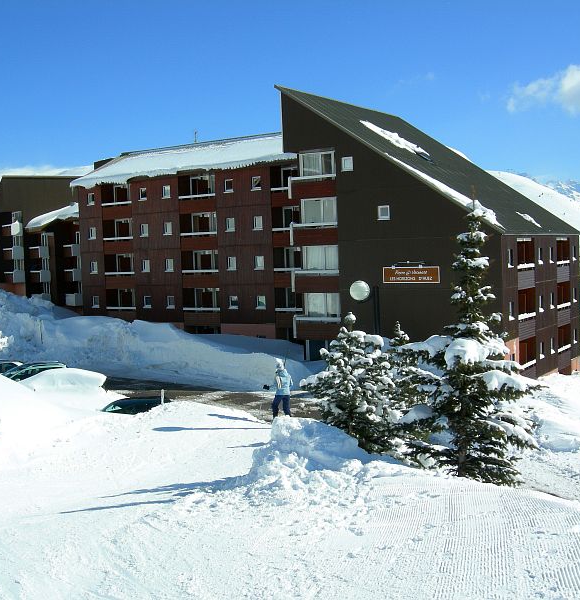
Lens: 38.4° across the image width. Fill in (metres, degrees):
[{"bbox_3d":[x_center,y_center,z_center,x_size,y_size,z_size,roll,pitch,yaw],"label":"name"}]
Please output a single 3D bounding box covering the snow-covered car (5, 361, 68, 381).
[{"bbox_3d":[-10.179,3.313,31.389,4.200,1.480,1.720,-5,4,-42],"label":"snow-covered car"}]

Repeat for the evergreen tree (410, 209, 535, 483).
[{"bbox_3d":[2.799,0.690,12.900,2.000,4.300,2.000,-2,3,0],"label":"evergreen tree"}]

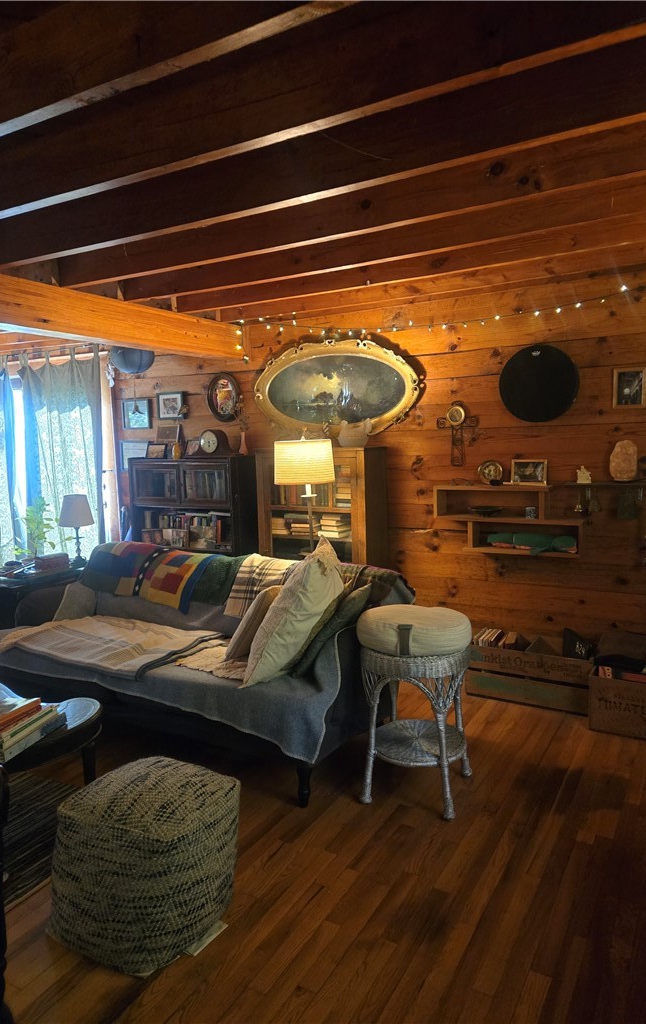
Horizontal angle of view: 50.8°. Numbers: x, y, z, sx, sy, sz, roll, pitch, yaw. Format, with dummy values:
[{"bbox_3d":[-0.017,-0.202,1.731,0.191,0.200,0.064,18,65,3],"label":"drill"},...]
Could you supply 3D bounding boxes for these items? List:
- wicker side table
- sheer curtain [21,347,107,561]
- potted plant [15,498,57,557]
[{"bbox_3d":[0.399,0.857,2.854,0.450,0.630,0.450,-2,6,0],"label":"wicker side table"},{"bbox_3d":[-2.036,-0.172,5.372,0.945,2.135,0.105,1,7,29],"label":"sheer curtain"},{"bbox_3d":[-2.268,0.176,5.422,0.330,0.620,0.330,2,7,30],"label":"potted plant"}]

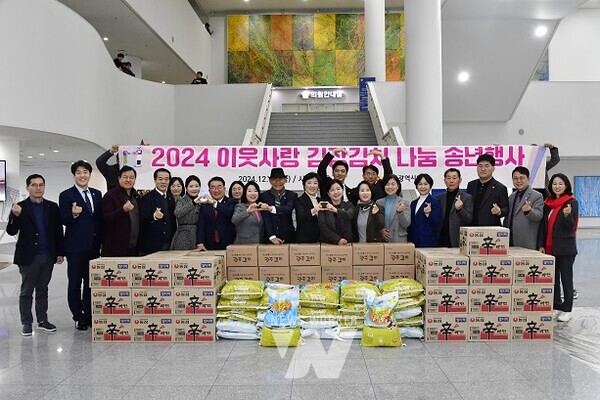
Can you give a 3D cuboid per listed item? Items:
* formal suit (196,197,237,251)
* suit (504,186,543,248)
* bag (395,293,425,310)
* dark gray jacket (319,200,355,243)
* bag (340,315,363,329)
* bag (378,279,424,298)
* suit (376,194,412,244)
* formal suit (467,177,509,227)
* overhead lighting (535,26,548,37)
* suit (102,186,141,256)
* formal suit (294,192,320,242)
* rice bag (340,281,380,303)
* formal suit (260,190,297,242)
[{"bbox_3d":[-0.972,0.632,6.280,0.500,1.360,0.320,-1,1,-5],"label":"formal suit"},{"bbox_3d":[2.575,0.253,6.200,0.480,0.820,0.310,1,2,38],"label":"suit"},{"bbox_3d":[1.034,1.001,5.460,0.410,0.125,0.470,-5,1,2],"label":"bag"},{"bbox_3d":[0.419,0.300,6.120,0.450,0.600,0.300,0,0,5],"label":"dark gray jacket"},{"bbox_3d":[0.600,1.220,5.530,0.400,0.115,0.460,-1,0,2],"label":"bag"},{"bbox_3d":[1.040,0.915,5.460,0.440,0.140,0.460,0,0,2],"label":"bag"},{"bbox_3d":[1.082,0.270,6.170,0.430,0.620,0.290,0,0,11],"label":"suit"},{"bbox_3d":[2.244,0.078,6.400,0.500,0.720,0.300,1,1,27],"label":"formal suit"},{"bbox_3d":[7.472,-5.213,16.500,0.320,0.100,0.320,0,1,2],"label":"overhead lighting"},{"bbox_3d":[-2.068,0.282,6.250,0.490,0.880,0.330,-1,1,-33],"label":"suit"},{"bbox_3d":[0.110,0.260,6.200,0.420,0.630,0.300,0,0,-17],"label":"formal suit"},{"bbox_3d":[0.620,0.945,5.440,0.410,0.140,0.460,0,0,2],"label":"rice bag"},{"bbox_3d":[-0.258,0.215,6.250,0.460,0.700,0.300,0,1,0],"label":"formal suit"}]

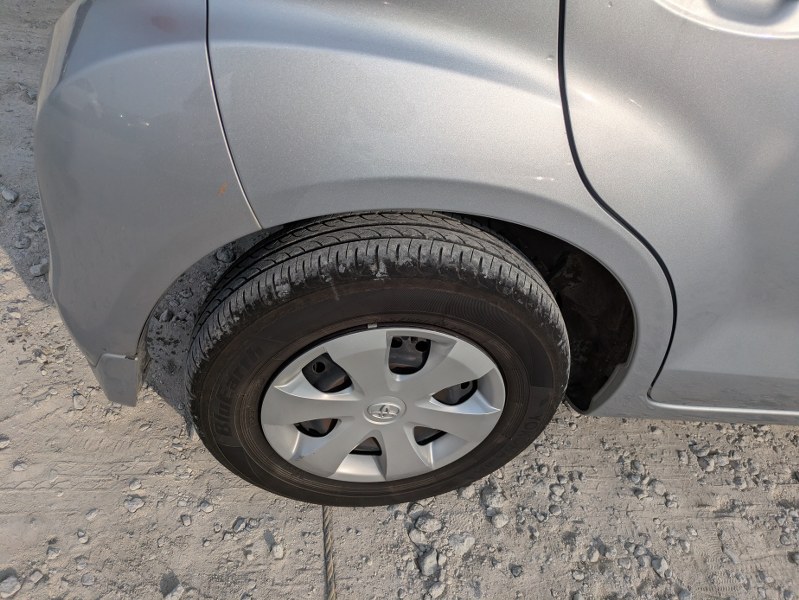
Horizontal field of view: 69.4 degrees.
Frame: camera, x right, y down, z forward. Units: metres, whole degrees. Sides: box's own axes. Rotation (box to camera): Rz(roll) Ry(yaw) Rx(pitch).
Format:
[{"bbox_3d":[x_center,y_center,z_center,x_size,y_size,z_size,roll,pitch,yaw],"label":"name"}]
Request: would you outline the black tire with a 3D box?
[{"bbox_3d":[-0.029,0.125,0.939,0.585,0.580,0.170,3,41,-10],"label":"black tire"}]

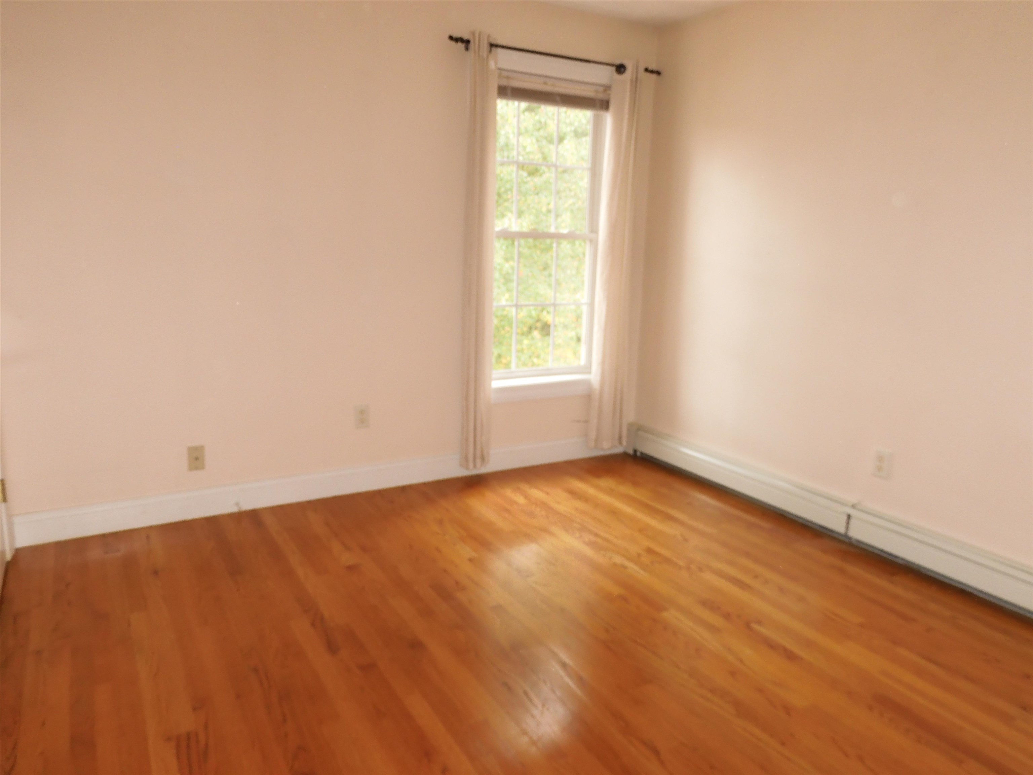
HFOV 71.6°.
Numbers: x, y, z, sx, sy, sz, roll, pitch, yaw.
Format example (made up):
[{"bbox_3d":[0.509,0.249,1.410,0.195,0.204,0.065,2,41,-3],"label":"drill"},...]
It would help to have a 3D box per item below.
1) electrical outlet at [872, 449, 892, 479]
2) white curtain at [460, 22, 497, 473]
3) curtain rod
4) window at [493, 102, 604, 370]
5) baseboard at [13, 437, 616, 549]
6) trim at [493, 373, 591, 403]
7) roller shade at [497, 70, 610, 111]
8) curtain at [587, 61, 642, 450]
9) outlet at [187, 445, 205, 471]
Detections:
[{"bbox_3d":[1.550,0.325,3.037,0.012,0.115,0.072,-5,13,-29],"label":"electrical outlet"},{"bbox_3d":[-0.194,-0.636,3.662,0.133,2.168,0.110,-5,13,-29],"label":"white curtain"},{"bbox_3d":[0.237,-1.698,3.680,1.291,0.075,0.085,-5,13,-29],"label":"curtain rod"},{"bbox_3d":[0.118,-0.821,3.984,0.800,1.570,0.080,-5,13,-29],"label":"window"},{"bbox_3d":[-0.694,0.459,3.693,3.125,0.133,0.018,-5,13,-29],"label":"baseboard"},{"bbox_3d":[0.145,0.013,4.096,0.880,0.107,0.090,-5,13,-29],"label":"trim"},{"bbox_3d":[0.178,-1.567,3.792,0.800,0.132,0.055,-5,13,-29],"label":"roller shade"},{"bbox_3d":[0.583,-0.708,4.097,0.260,2.170,0.110,-5,13,-29],"label":"curtain"},{"bbox_3d":[-1.443,0.320,3.231,0.070,0.115,0.012,-5,13,-29],"label":"outlet"}]

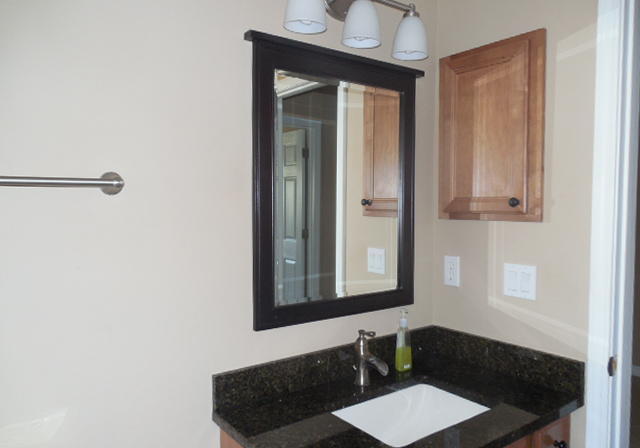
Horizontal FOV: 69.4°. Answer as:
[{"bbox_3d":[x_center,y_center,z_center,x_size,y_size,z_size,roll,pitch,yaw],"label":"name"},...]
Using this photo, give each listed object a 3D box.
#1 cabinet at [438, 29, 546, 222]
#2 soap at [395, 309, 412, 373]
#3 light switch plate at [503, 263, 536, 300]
[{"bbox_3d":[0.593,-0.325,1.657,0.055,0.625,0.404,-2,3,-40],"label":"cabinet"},{"bbox_3d":[0.303,0.418,1.665,0.052,0.215,0.048,-2,3,-37],"label":"soap"},{"bbox_3d":[0.689,0.200,1.599,0.010,0.115,0.115,-2,3,-40],"label":"light switch plate"}]

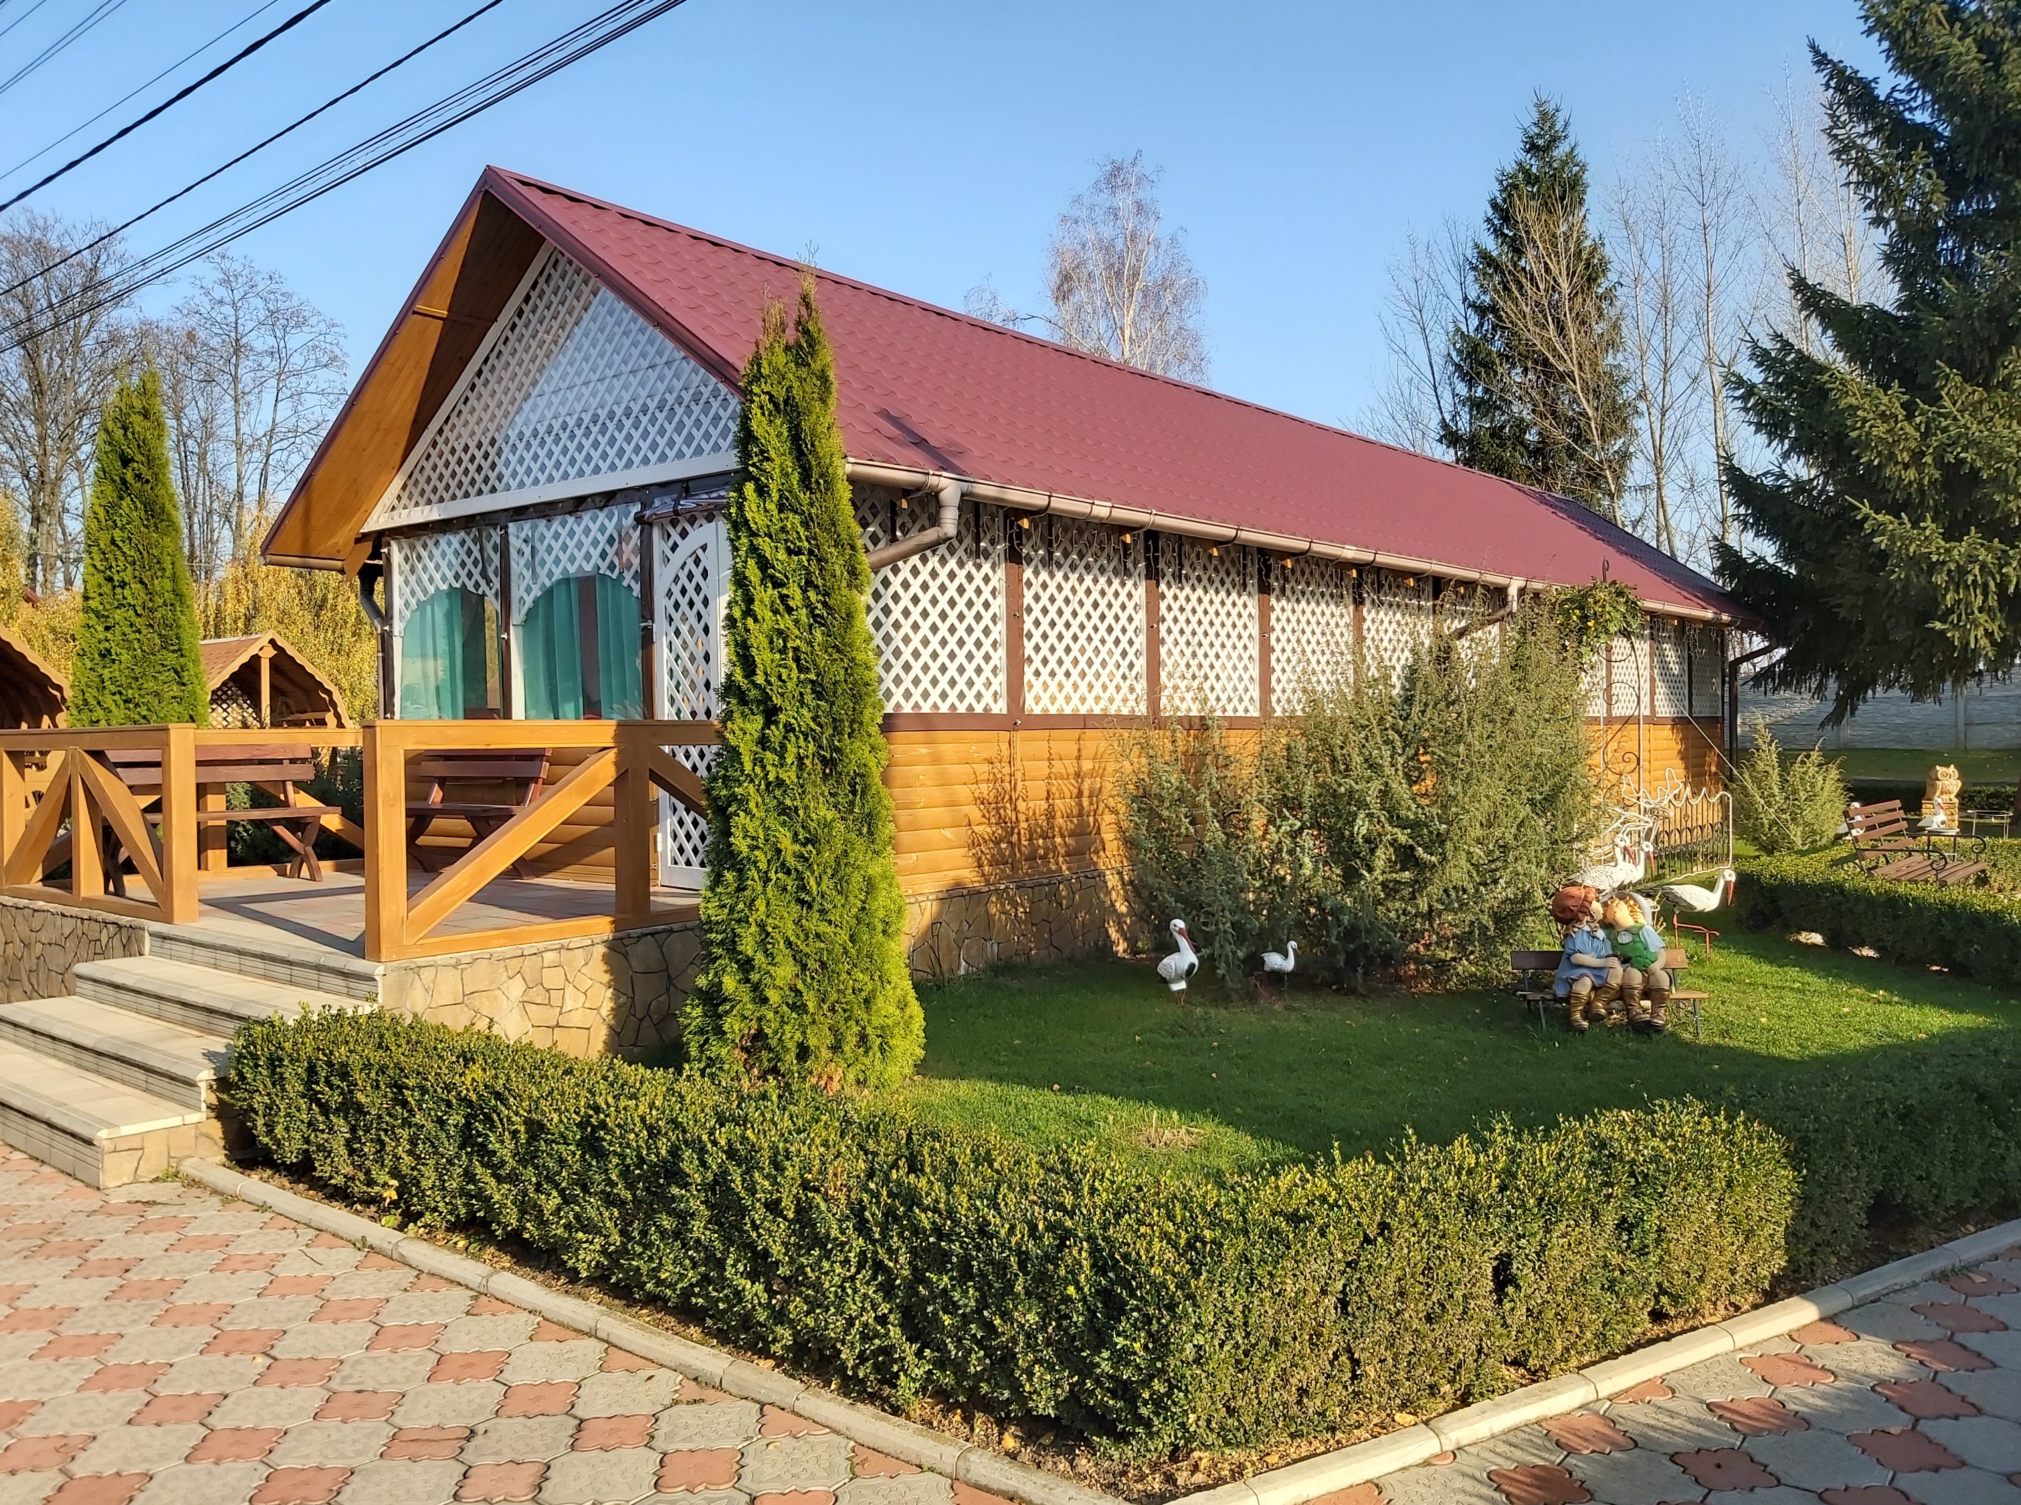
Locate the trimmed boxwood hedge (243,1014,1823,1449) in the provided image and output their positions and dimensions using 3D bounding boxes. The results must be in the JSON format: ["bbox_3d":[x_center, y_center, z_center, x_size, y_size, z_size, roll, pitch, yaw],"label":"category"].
[{"bbox_3d":[-0.283,1.287,5.047,4.850,0.510,2.450,0,1,39],"label":"trimmed boxwood hedge"}]

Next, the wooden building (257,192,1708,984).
[{"bbox_3d":[2.489,-1.275,16.232,6.600,5.120,17.700,0,1,41],"label":"wooden building"}]

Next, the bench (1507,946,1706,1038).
[{"bbox_3d":[2.986,1.194,7.629,0.870,0.410,0.350,0,1,3],"label":"bench"}]

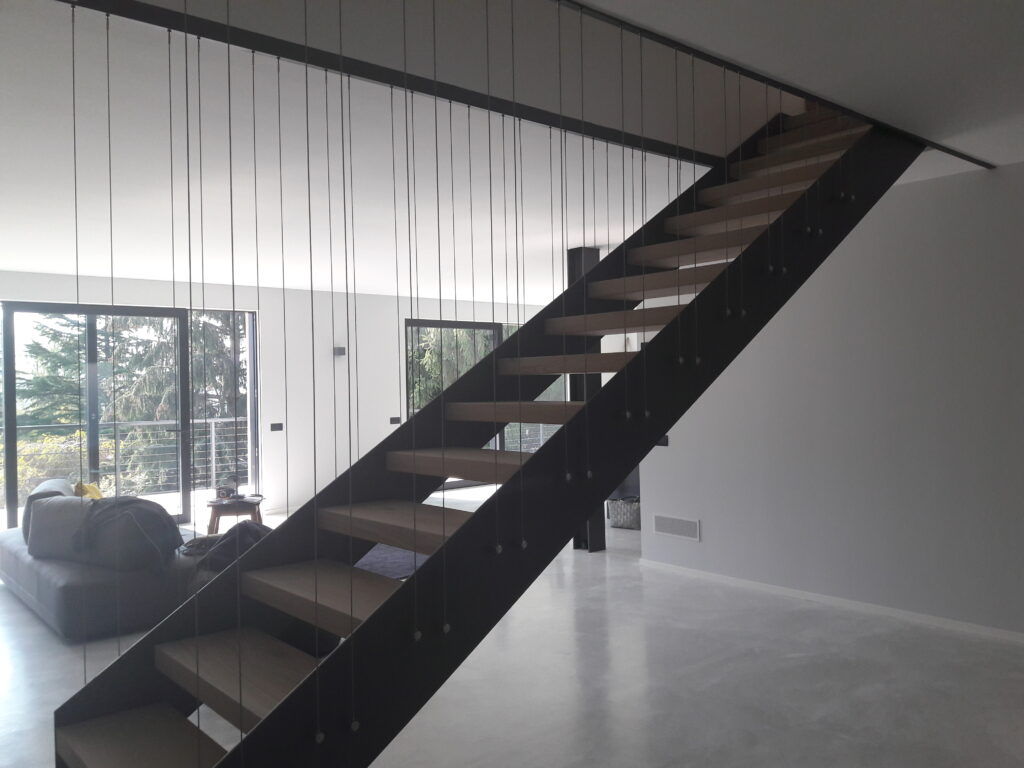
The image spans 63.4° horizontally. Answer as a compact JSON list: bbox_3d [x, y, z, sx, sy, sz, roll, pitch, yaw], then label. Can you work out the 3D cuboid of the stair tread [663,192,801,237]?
[{"bbox_3d":[1.159,-0.806,3.958,0.300,0.069,0.845,-1,0,-41],"label":"stair tread"}]

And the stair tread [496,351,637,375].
[{"bbox_3d":[0.340,-0.080,3.299,0.306,0.071,0.860,-1,0,-41],"label":"stair tread"}]

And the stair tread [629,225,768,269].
[{"bbox_3d":[0.953,-0.624,3.775,0.300,0.069,0.845,-1,0,-41],"label":"stair tread"}]

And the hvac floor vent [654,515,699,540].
[{"bbox_3d":[1.277,1.122,6.472,0.020,0.146,0.436,-1,0,-41],"label":"hvac floor vent"}]

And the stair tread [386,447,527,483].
[{"bbox_3d":[-0.084,0.292,2.930,0.306,0.071,0.860,-1,0,-41],"label":"stair tread"}]

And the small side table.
[{"bbox_3d":[-2.551,1.313,7.676,0.490,0.450,0.330,-1,0,-12],"label":"small side table"}]

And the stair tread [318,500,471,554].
[{"bbox_3d":[-0.296,0.477,2.745,0.306,0.071,0.860,-1,0,-41],"label":"stair tread"}]

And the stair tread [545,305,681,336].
[{"bbox_3d":[0.539,-0.262,3.411,0.300,0.069,0.845,-1,0,-41],"label":"stair tread"}]

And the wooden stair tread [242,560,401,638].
[{"bbox_3d":[-0.494,0.645,2.501,0.300,0.069,0.845,-1,0,-41],"label":"wooden stair tread"}]

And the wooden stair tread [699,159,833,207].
[{"bbox_3d":[1.399,-1.008,4.221,0.306,0.071,0.860,-1,0,-41],"label":"wooden stair tread"}]

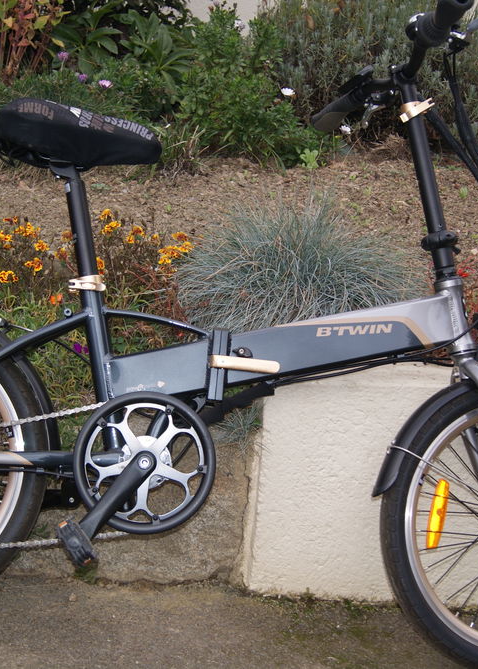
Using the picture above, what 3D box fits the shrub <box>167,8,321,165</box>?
[{"bbox_3d":[0.018,-0.823,3.350,0.530,0.540,0.500,3,10,0],"label":"shrub"}]

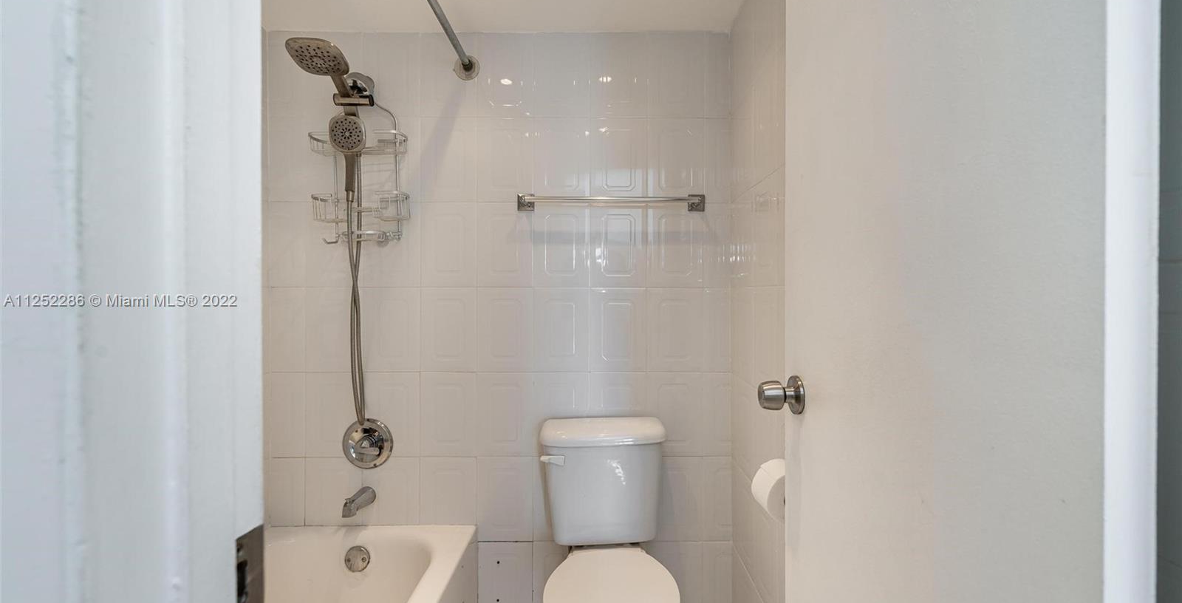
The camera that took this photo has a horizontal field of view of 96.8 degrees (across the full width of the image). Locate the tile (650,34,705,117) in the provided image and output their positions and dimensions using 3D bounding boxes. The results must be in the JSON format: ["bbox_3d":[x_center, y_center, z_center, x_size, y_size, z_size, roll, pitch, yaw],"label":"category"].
[{"bbox_3d":[0.302,-0.803,1.876,0.200,0.300,0.010,0,0,0],"label":"tile"}]

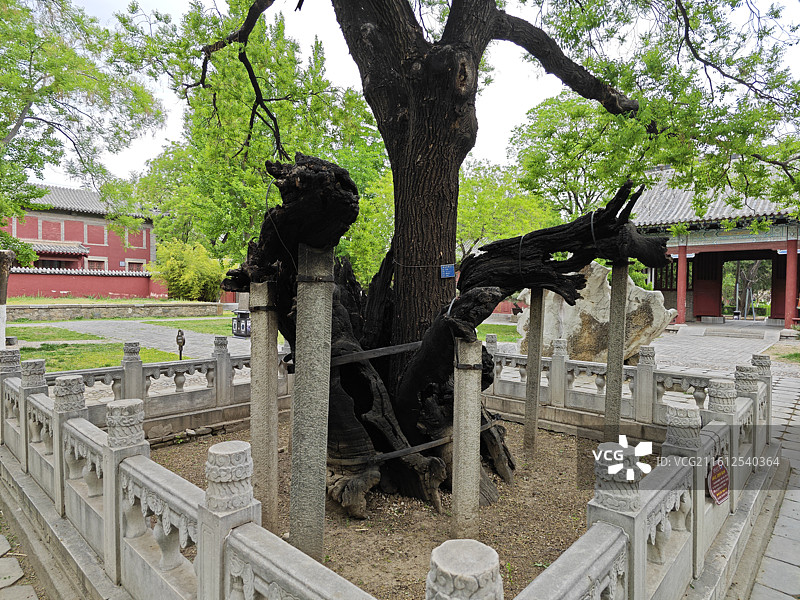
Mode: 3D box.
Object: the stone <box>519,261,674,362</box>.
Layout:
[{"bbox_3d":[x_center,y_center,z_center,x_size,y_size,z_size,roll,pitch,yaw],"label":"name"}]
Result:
[{"bbox_3d":[5.091,0.374,13.700,3.800,2.600,1.800,2,2,30],"label":"stone"}]

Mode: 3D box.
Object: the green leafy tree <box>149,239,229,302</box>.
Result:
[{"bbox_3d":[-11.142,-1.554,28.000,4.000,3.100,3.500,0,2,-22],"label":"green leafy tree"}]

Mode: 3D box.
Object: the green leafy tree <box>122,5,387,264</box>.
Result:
[{"bbox_3d":[-7.909,-7.909,28.500,13.200,15.500,12.000,0,2,-16],"label":"green leafy tree"}]

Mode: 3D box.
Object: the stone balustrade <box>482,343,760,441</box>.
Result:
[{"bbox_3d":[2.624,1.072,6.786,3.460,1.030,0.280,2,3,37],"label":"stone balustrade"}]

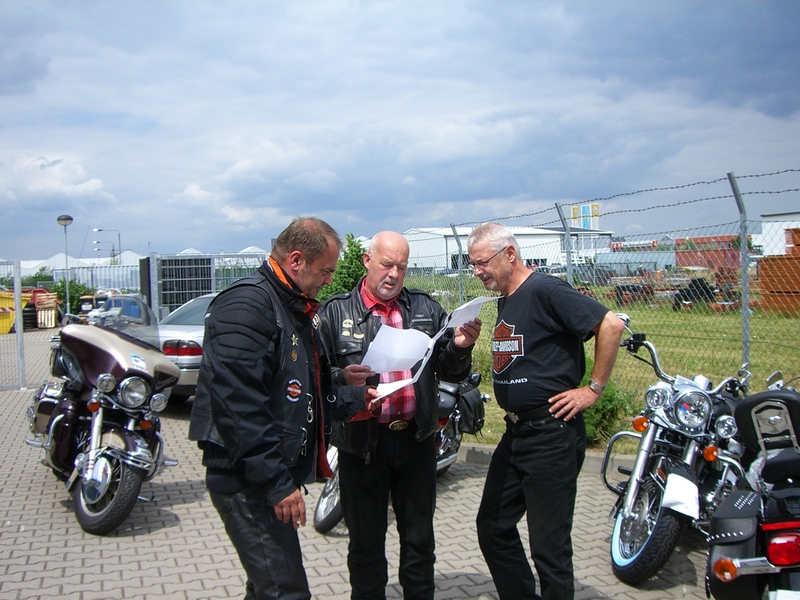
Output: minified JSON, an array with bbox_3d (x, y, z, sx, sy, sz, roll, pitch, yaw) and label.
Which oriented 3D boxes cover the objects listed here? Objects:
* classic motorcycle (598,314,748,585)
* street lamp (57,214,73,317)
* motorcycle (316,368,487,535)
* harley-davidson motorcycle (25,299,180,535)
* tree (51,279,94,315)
[{"bbox_3d":[1.635,0.783,5.119,0.900,1.250,2.360,-1,1,24],"label":"classic motorcycle"},{"bbox_3d":[-13.630,-1.258,36.000,0.630,4.450,0.630,-1,1,0],"label":"street lamp"},{"bbox_3d":[-0.055,0.839,6.083,0.900,1.140,2.330,0,1,26],"label":"motorcycle"},{"bbox_3d":[-2.147,0.715,6.139,0.980,1.430,2.420,-1,1,-21],"label":"harley-davidson motorcycle"},{"bbox_3d":[-14.544,-0.022,39.000,2.000,2.000,1.900,-1,1,0],"label":"tree"}]

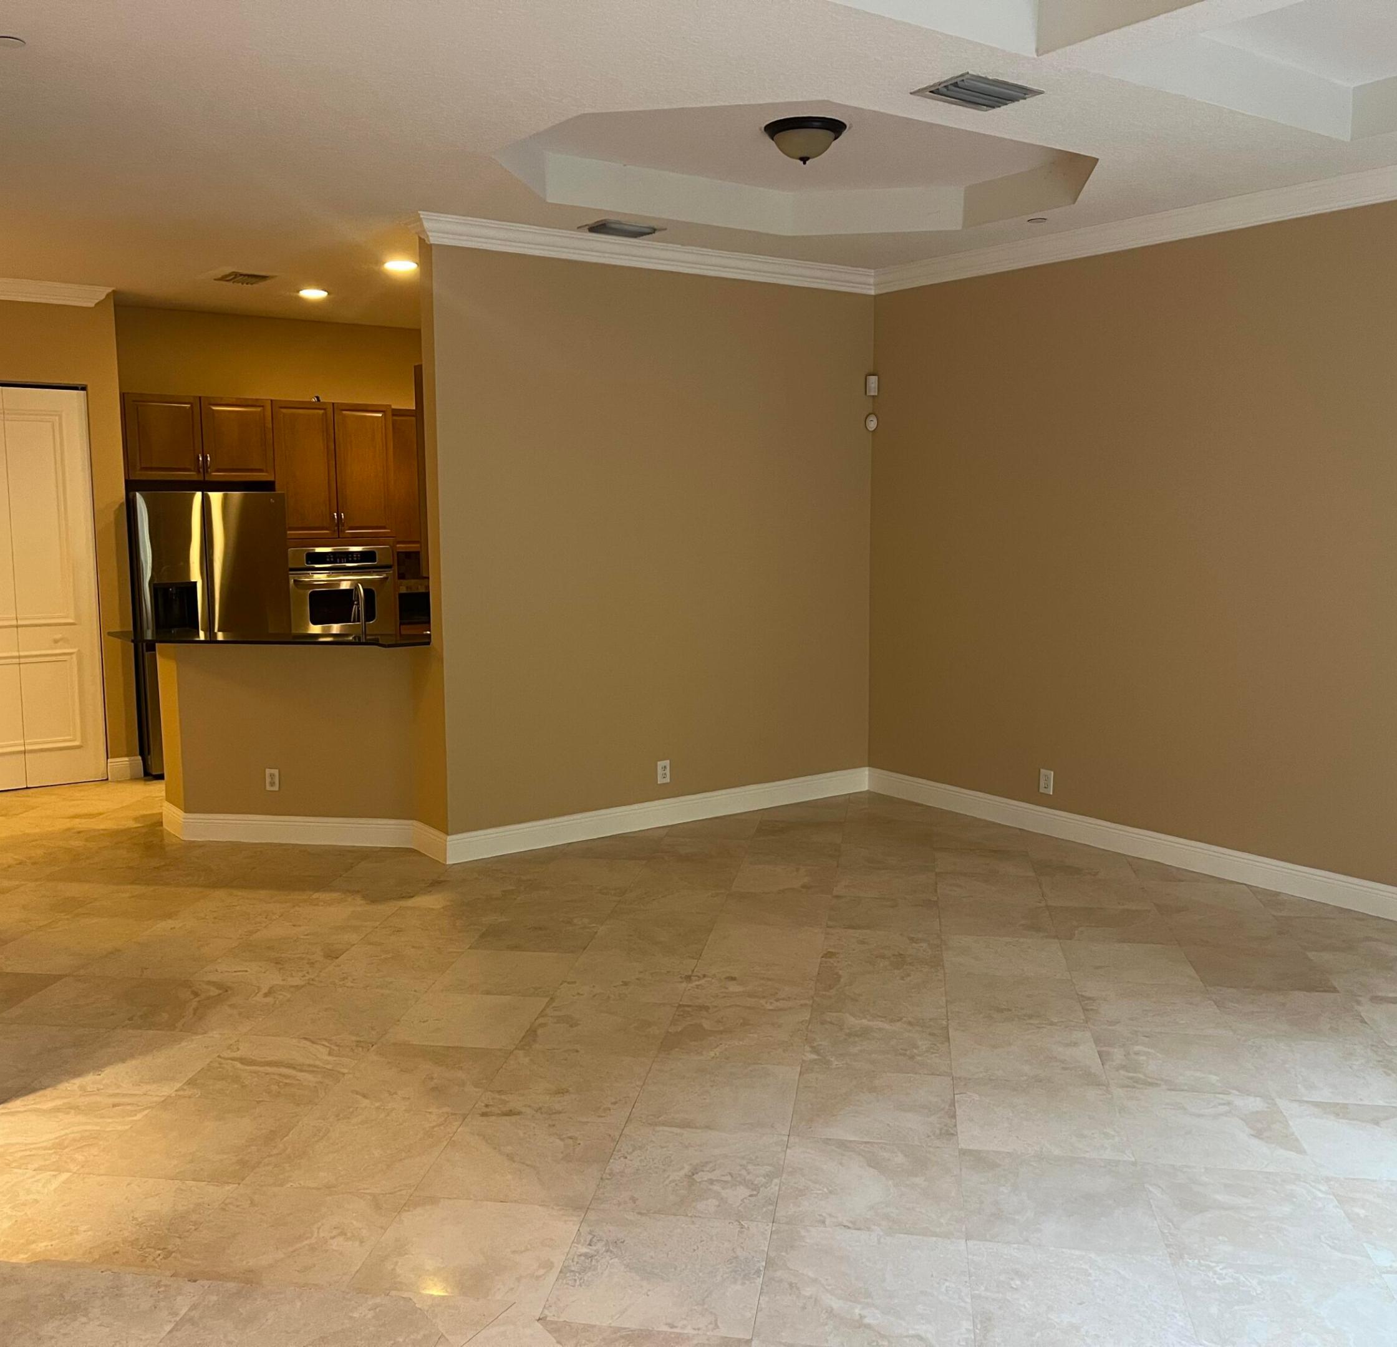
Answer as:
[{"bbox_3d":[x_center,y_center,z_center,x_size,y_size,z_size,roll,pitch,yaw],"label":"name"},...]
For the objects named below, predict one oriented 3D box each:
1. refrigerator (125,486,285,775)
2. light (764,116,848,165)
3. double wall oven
[{"bbox_3d":[-3.276,-0.294,8.867,0.915,1.770,0.860,-6,9,-36],"label":"refrigerator"},{"bbox_3d":[0.425,-2.080,5.325,0.325,0.140,0.325,0,7,0],"label":"light"},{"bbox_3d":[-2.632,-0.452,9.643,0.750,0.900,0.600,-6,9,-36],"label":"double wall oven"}]

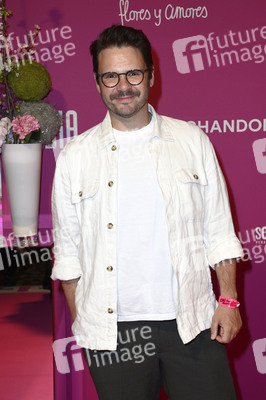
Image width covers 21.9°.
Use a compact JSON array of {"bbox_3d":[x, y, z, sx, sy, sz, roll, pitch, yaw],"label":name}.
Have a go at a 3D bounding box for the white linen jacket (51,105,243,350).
[{"bbox_3d":[0.039,0.086,2.070,0.560,0.720,0.290,-1,6,3],"label":"white linen jacket"}]

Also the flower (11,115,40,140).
[{"bbox_3d":[-0.362,-0.245,2.330,0.096,0.085,0.085,-1,8,-7],"label":"flower"}]

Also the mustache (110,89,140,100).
[{"bbox_3d":[-0.021,-0.298,1.950,0.083,0.027,0.027,-6,8,-2],"label":"mustache"}]

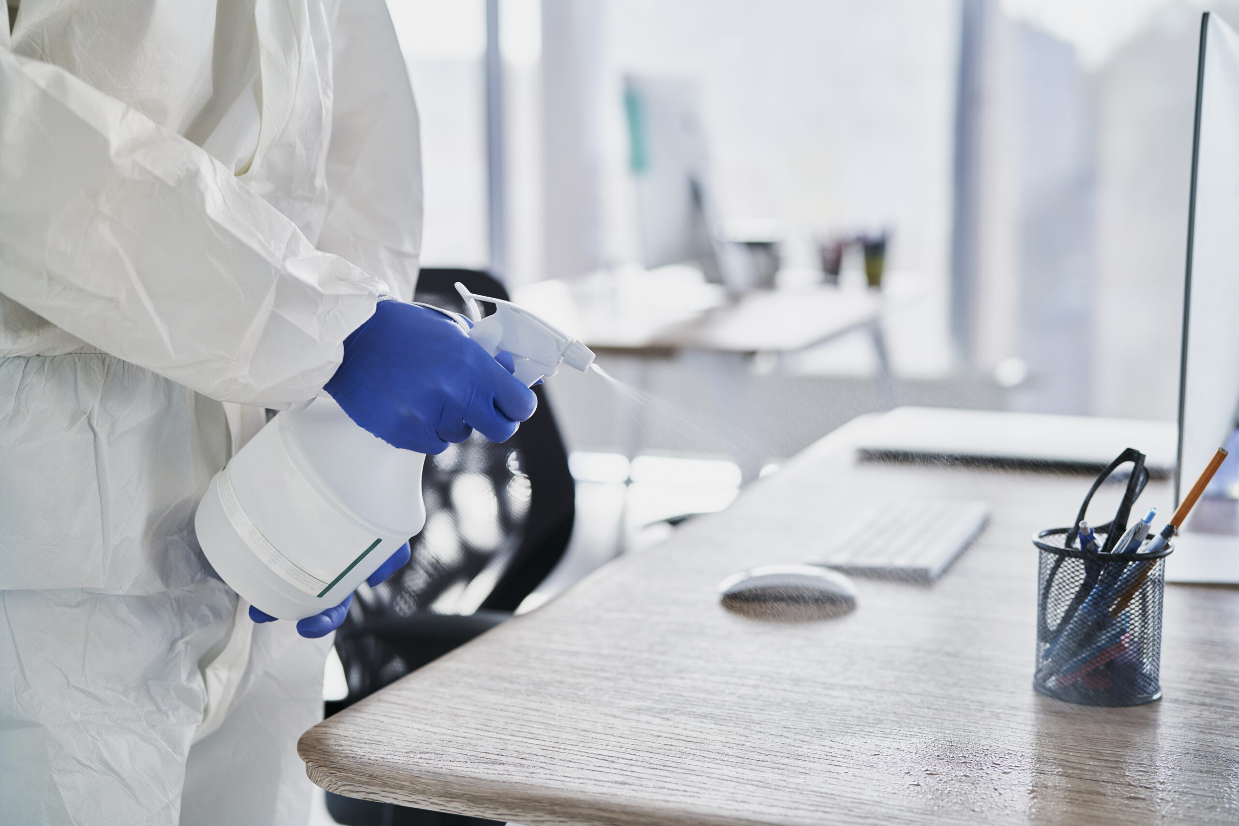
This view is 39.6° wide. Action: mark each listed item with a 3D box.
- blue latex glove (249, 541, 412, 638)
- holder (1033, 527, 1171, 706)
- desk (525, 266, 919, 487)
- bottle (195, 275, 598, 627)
[{"bbox_3d":[-0.193,0.102,1.085,0.130,0.085,0.110,0,8,0],"label":"blue latex glove"},{"bbox_3d":[0.321,0.135,1.150,0.092,0.102,0.092,0,8,0],"label":"holder"},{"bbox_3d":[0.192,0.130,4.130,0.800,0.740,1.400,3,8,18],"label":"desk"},{"bbox_3d":[-0.137,0.014,1.028,0.115,0.245,0.108,40,16,-20],"label":"bottle"}]

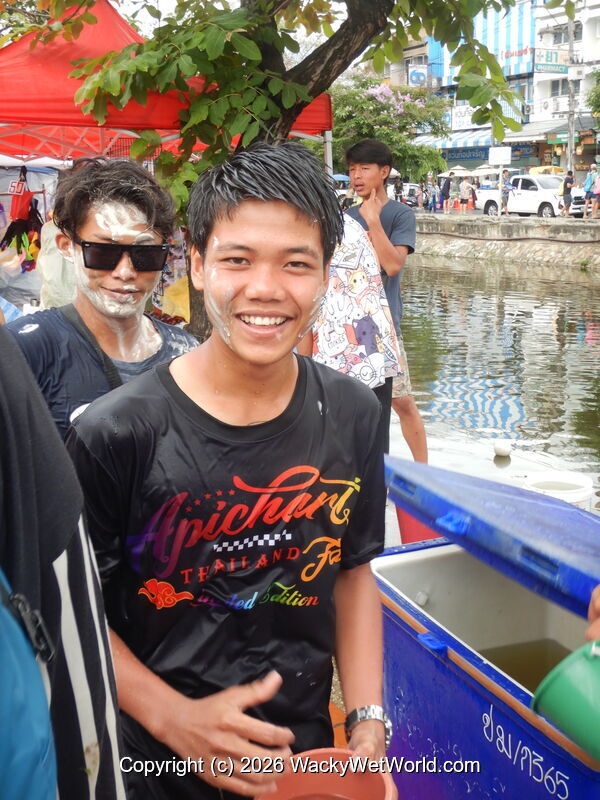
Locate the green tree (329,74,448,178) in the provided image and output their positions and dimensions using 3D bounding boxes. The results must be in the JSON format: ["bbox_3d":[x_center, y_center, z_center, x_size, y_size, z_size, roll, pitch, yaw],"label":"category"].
[{"bbox_3d":[4.152,-12.892,51.682,6.800,7.000,6.500,0,11,0],"label":"green tree"}]

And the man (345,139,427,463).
[{"bbox_3d":[0.366,-0.308,4.585,0.470,1.690,0.370,9,14,38],"label":"man"}]

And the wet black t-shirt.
[{"bbox_3d":[-0.090,0.270,1.330,0.440,0.620,0.250,-5,17,-21],"label":"wet black t-shirt"}]

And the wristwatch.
[{"bbox_3d":[0.092,0.437,1.340,0.062,0.060,0.036,0,49,-7],"label":"wristwatch"}]

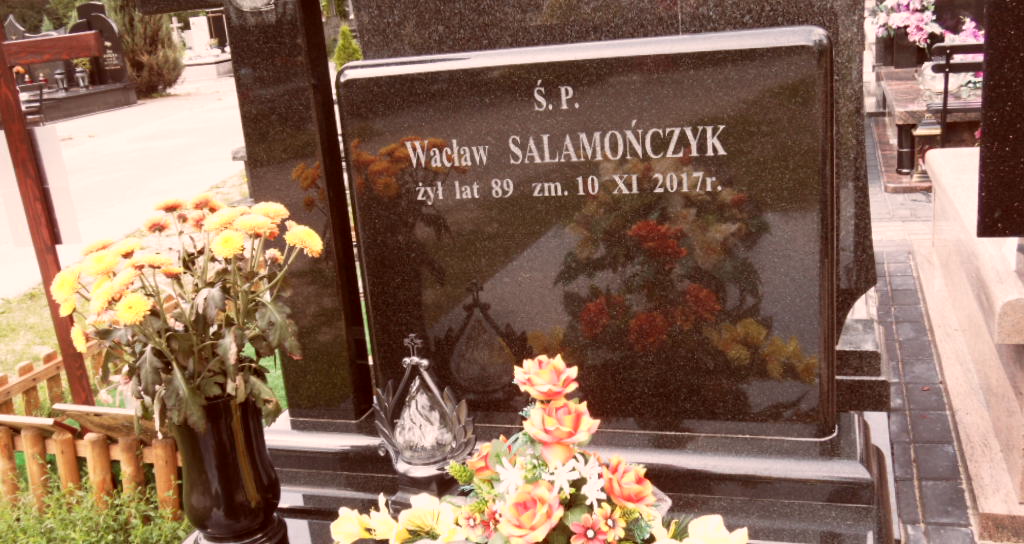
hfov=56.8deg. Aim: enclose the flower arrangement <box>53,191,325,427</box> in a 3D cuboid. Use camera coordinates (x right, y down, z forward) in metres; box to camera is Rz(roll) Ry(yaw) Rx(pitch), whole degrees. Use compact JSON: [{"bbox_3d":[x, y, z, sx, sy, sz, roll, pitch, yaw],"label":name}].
[{"bbox_3d":[-0.430,0.053,1.250,0.330,0.285,0.270,0,14,17],"label":"flower arrangement"}]

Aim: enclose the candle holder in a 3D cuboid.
[{"bbox_3d":[-0.134,0.223,1.400,0.143,0.270,0.115,0,14,17],"label":"candle holder"}]

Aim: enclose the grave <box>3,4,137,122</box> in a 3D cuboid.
[{"bbox_3d":[-5.950,-2.650,12.000,1.150,1.420,2.100,0,14,17],"label":"grave"}]

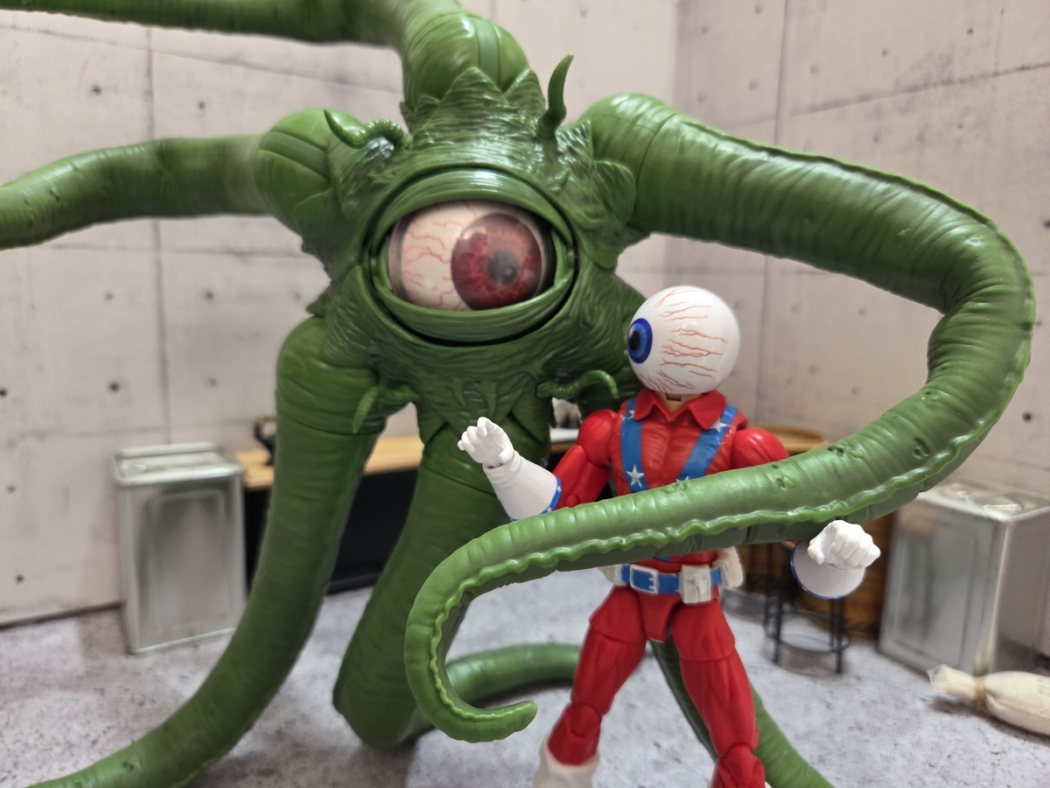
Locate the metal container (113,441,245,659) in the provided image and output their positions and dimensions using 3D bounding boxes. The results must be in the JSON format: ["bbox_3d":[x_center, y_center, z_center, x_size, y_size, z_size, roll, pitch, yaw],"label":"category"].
[{"bbox_3d":[-0.155,0.066,0.315,0.047,0.075,0.047,-4,12,-32],"label":"metal container"}]

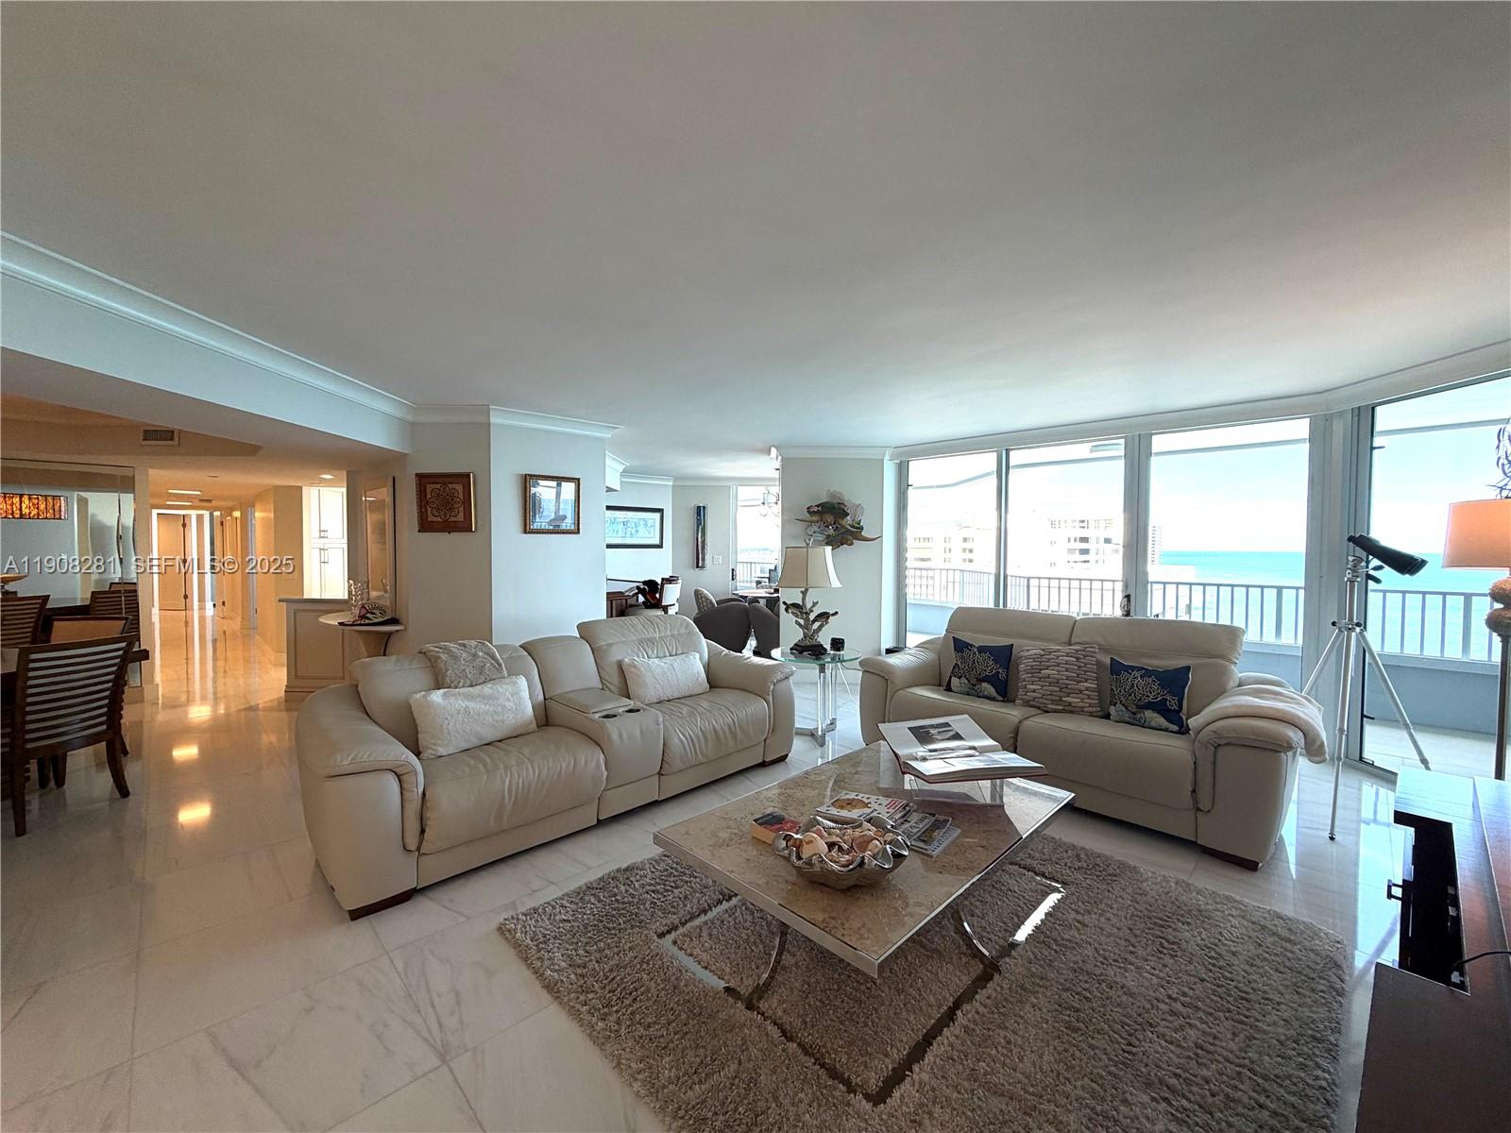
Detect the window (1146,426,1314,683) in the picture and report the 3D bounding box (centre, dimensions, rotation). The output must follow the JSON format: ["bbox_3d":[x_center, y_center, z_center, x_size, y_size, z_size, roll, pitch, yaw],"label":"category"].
[{"bbox_3d":[3.384,0.131,4.450,0.090,2.250,0.950,-1,2,-45],"label":"window"}]

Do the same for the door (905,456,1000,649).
[{"bbox_3d":[1.881,0.076,5.973,1.003,2.250,0.060,2,2,43],"label":"door"}]

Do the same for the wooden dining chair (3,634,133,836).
[{"bbox_3d":[-3.721,0.809,3.135,0.600,0.900,0.490,1,2,9],"label":"wooden dining chair"}]

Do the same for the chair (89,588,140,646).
[{"bbox_3d":[-7.035,0.689,6.504,0.570,0.900,0.490,1,2,12],"label":"chair"}]

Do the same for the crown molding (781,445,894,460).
[{"bbox_3d":[0.797,-1.146,6.162,1.178,0.120,0.100,0,2,0],"label":"crown molding"}]

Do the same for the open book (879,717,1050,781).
[{"bbox_3d":[0.776,0.732,2.397,0.410,0.110,0.680,-5,2,-3],"label":"open book"}]

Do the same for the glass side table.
[{"bbox_3d":[0.450,0.949,4.480,0.655,0.590,0.655,0,2,0],"label":"glass side table"}]

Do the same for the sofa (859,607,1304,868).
[{"bbox_3d":[1.845,0.796,3.716,1.030,0.970,2.300,-1,2,-41],"label":"sofa"}]

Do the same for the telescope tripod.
[{"bbox_3d":[3.176,0.617,3.308,0.790,1.370,0.760,0,2,-5],"label":"telescope tripod"}]

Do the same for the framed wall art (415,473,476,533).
[{"bbox_3d":[-2.295,-0.470,4.527,0.441,0.438,0.040,0,2,0],"label":"framed wall art"}]

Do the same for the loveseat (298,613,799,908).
[{"bbox_3d":[-0.967,0.803,3.452,2.490,0.940,1.000,-2,2,-45],"label":"loveseat"}]

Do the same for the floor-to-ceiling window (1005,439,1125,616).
[{"bbox_3d":[2.630,0.099,5.268,0.978,2.250,0.060,2,2,43],"label":"floor-to-ceiling window"}]

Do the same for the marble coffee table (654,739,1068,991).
[{"bbox_3d":[0.463,1.111,2.268,0.905,0.405,1.420,2,2,44],"label":"marble coffee table"}]

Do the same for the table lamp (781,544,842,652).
[{"bbox_3d":[0.416,0.232,4.709,0.470,0.860,0.440,0,2,0],"label":"table lamp"}]

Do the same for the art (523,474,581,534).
[{"bbox_3d":[-1.616,-0.487,4.879,0.030,0.463,0.475,2,2,44],"label":"art"}]

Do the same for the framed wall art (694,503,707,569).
[{"bbox_3d":[-0.800,-0.435,9.038,0.175,0.965,0.070,0,2,0],"label":"framed wall art"}]

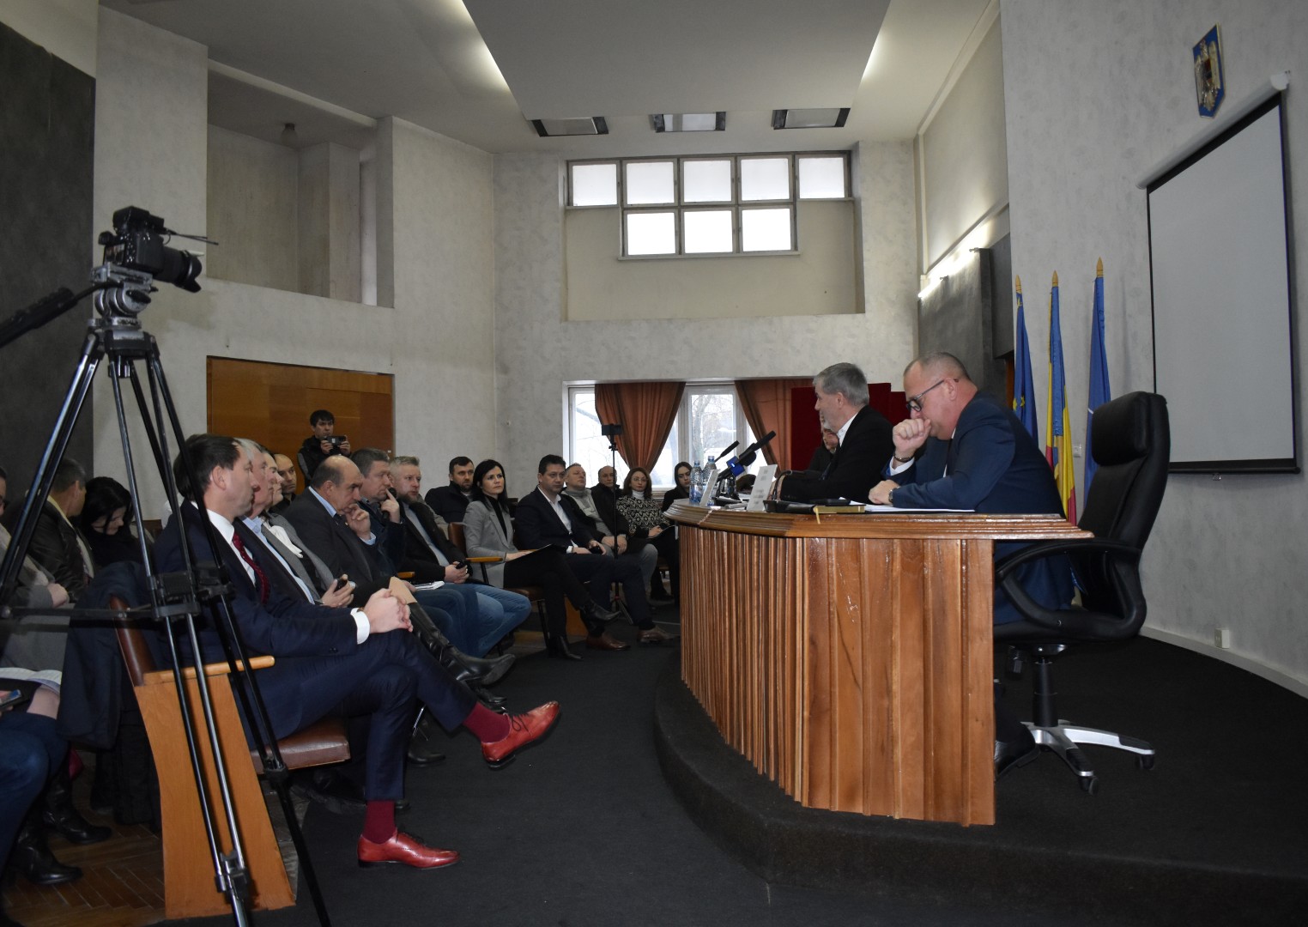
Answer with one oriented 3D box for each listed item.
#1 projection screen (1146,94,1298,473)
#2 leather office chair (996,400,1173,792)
[{"bbox_3d":[2.610,-0.722,4.860,0.050,1.530,1.400,-1,-1,4],"label":"projection screen"},{"bbox_3d":[1.190,0.366,3.260,0.700,1.165,0.630,-1,-1,5],"label":"leather office chair"}]

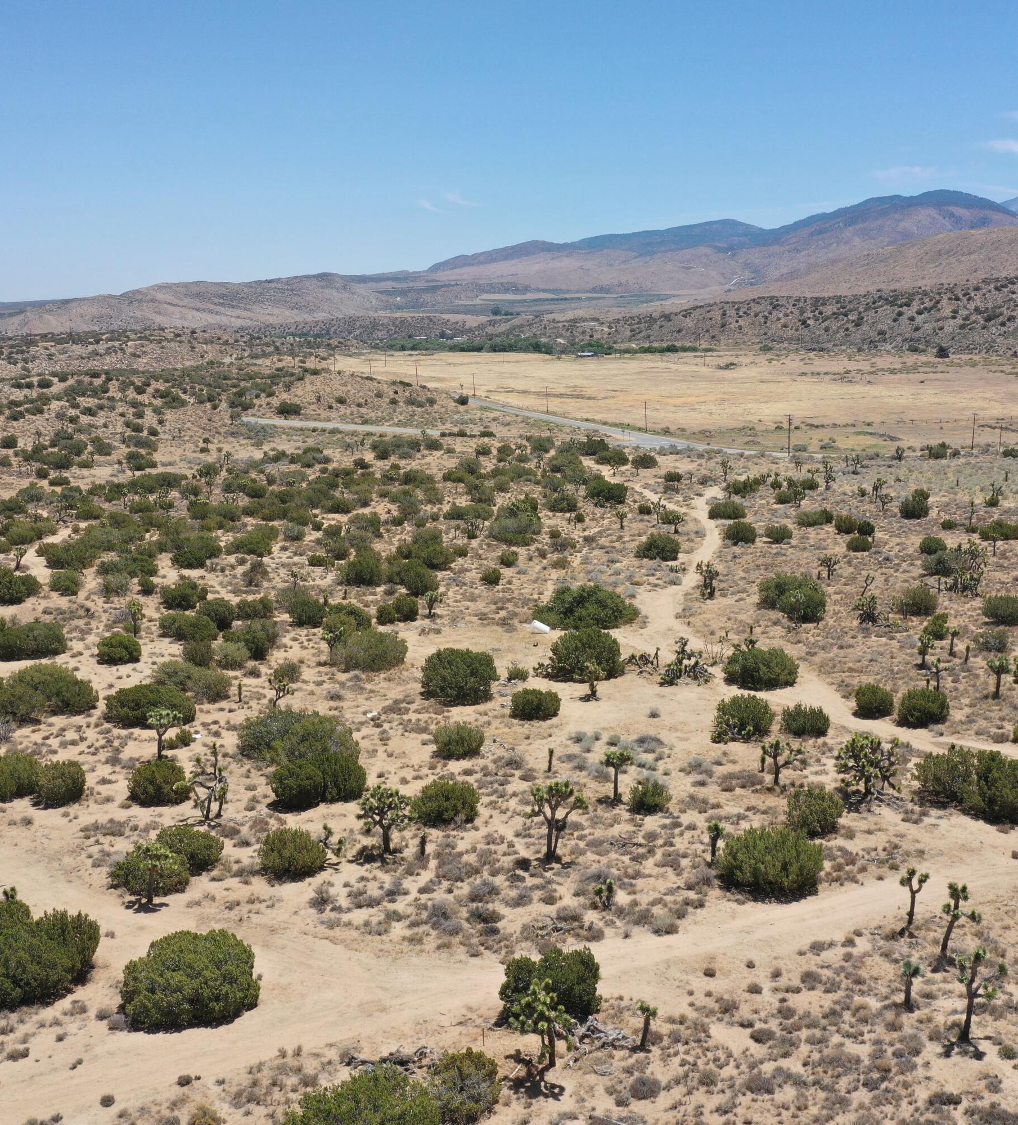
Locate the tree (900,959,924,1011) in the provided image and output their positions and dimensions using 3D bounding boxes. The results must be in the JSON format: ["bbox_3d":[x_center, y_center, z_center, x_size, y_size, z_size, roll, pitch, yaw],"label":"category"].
[{"bbox_3d":[16.912,17.785,55.180,0.948,2.227,0.900,3,12,18],"label":"tree"}]

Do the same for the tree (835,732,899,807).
[{"bbox_3d":[20.137,11.538,73.878,3.440,4.260,3.270,3,12,16],"label":"tree"}]

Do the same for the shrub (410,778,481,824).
[{"bbox_3d":[-3.617,13.857,75.869,3.960,2.236,3.762,-2,12,-3],"label":"shrub"}]

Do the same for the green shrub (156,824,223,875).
[{"bbox_3d":[-15.324,13.615,62.787,3.240,1.900,2.920,-3,12,-14],"label":"green shrub"}]

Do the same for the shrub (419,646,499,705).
[{"bbox_3d":[-3.379,7.608,89.724,5.220,3.230,4.960,0,11,-2],"label":"shrub"}]

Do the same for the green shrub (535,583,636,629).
[{"bbox_3d":[6.523,3.483,111.116,8.900,3.010,6.680,1,11,3],"label":"green shrub"}]

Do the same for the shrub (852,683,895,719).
[{"bbox_3d":[27.919,10.639,100.910,3.107,2.586,2.796,3,11,16],"label":"shrub"}]

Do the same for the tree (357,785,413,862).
[{"bbox_3d":[-6.687,14.081,70.778,2.968,3.965,2.820,-2,12,-6],"label":"tree"}]

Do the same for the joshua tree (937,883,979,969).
[{"bbox_3d":[21.552,17.365,63.187,1.892,3.785,1.703,4,12,20],"label":"joshua tree"}]

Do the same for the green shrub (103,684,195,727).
[{"bbox_3d":[-23.270,9.117,85.070,5.770,2.070,4.330,-3,12,-16],"label":"green shrub"}]

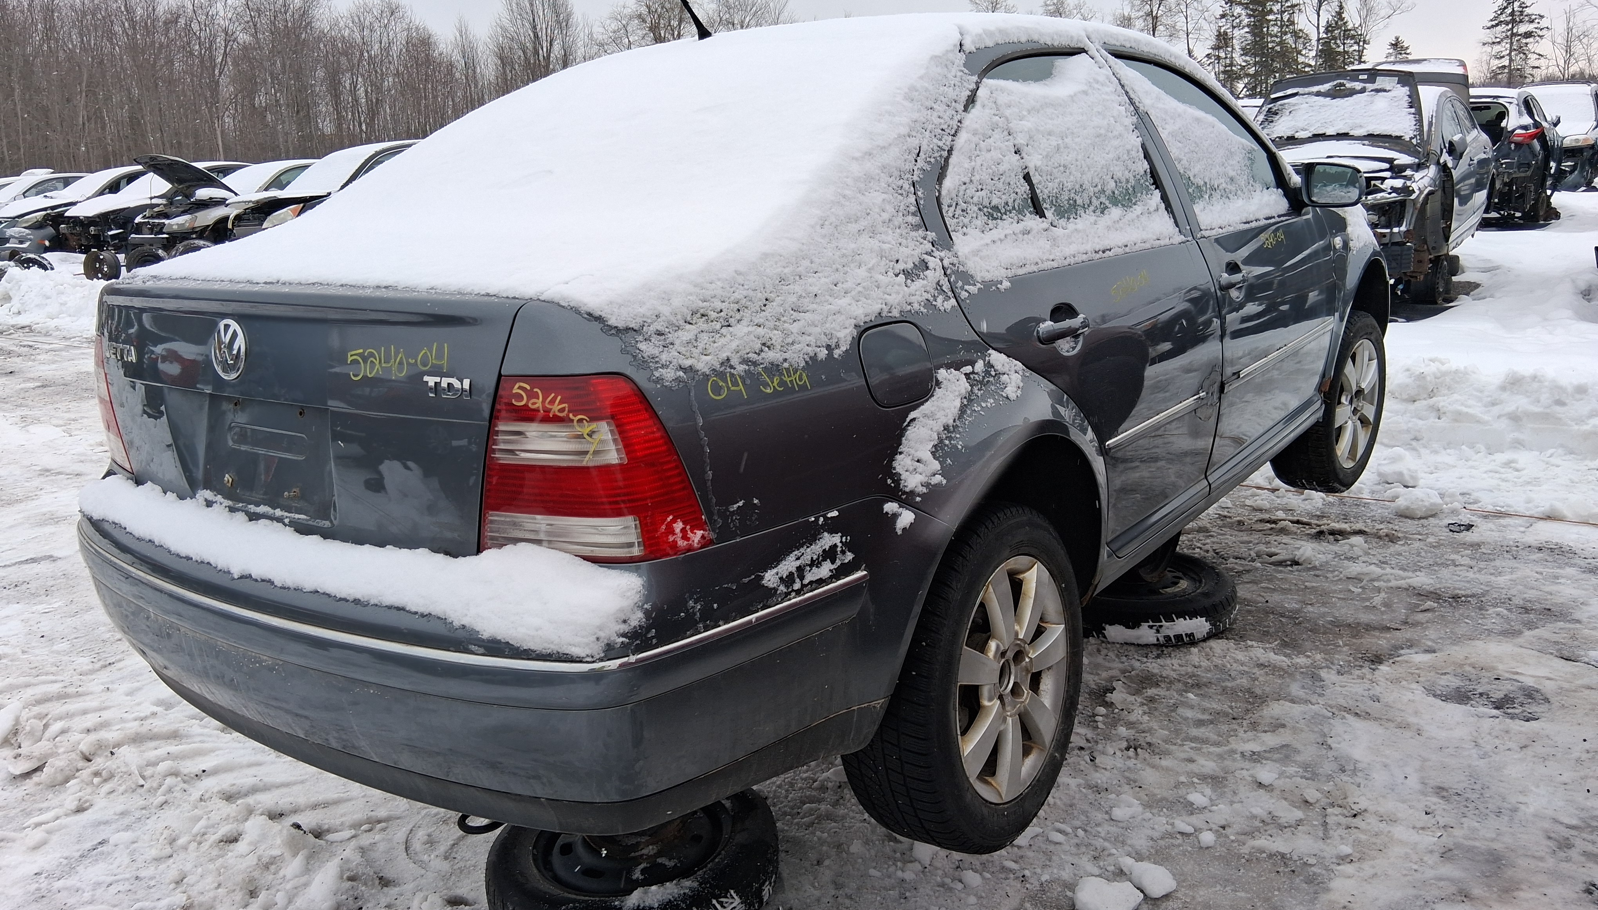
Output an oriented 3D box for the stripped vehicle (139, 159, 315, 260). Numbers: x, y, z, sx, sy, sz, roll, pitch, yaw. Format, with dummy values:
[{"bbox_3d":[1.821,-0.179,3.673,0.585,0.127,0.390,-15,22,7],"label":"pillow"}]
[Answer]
[{"bbox_3d":[-7.200,-3.713,17.800,1.750,1.500,4.400,10,19,42],"label":"stripped vehicle"}]

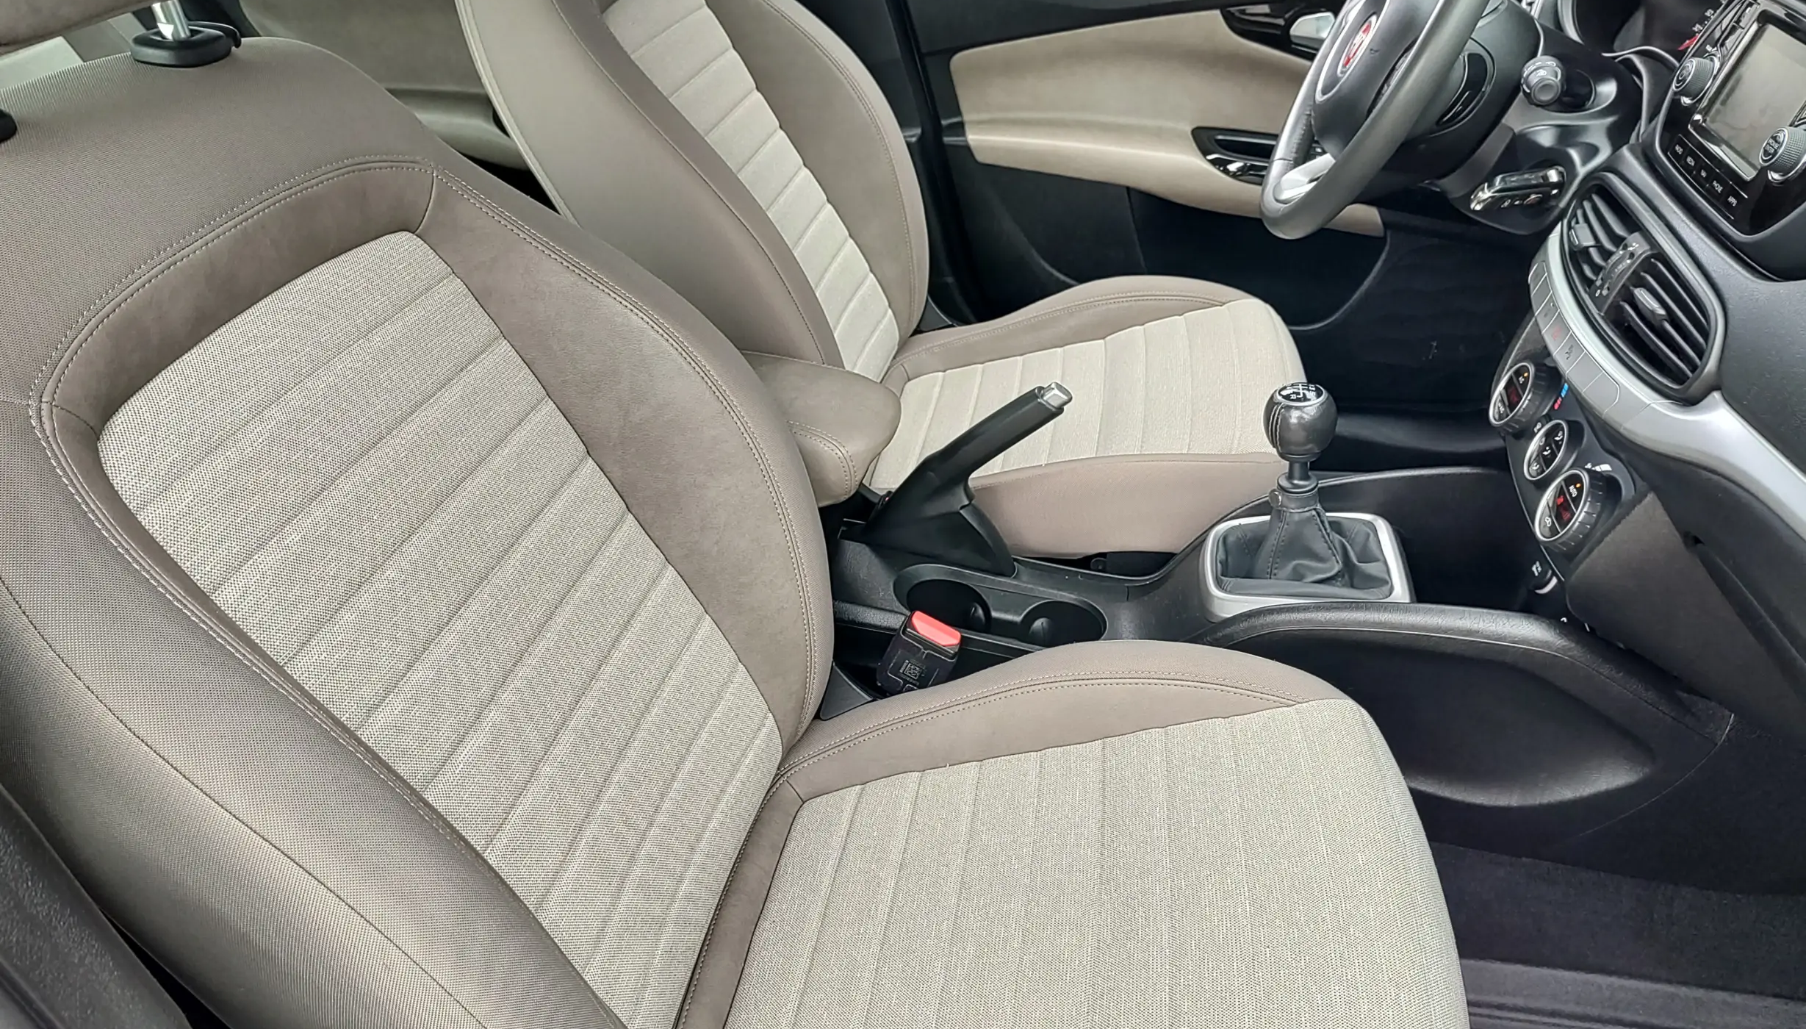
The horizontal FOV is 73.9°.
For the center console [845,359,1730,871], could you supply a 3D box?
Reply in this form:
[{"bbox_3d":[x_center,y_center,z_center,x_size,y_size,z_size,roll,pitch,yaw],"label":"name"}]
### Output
[{"bbox_3d":[0.210,0.040,1.023,0.920,0.355,0.240,6,35,9],"label":"center console"}]

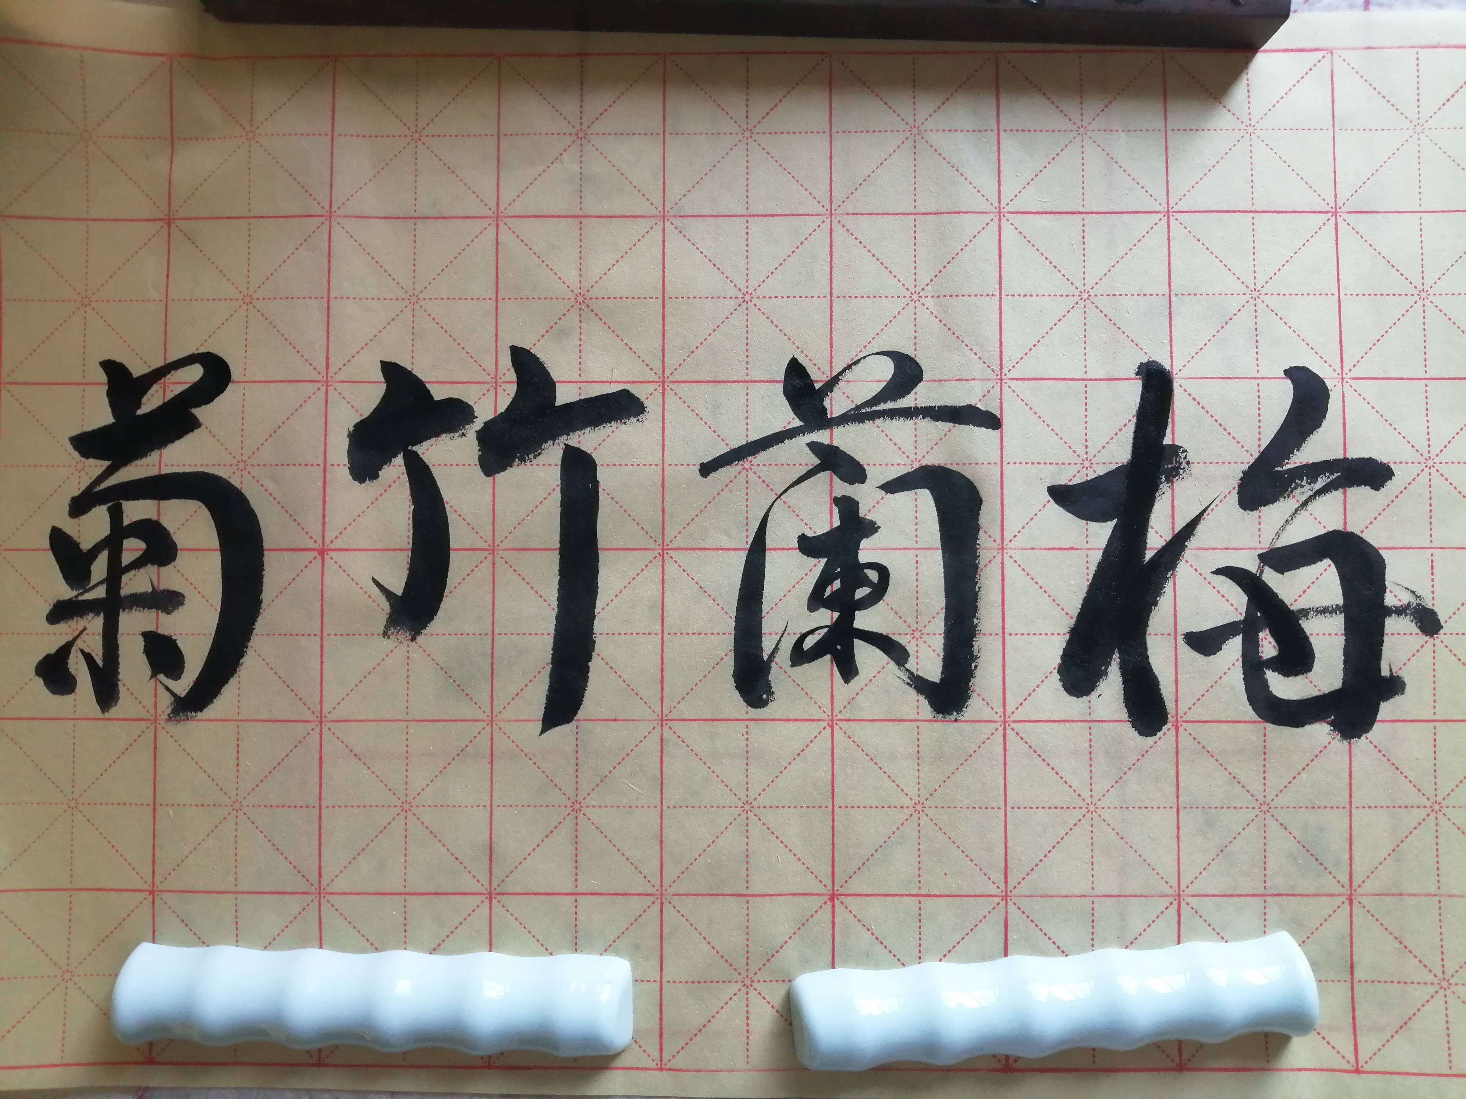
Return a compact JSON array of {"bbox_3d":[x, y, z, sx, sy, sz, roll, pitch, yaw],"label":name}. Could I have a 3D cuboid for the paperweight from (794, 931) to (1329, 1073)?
[{"bbox_3d":[0.102,0.148,0.353,0.164,0.017,0.032,-5,87,0],"label":"paperweight"}]

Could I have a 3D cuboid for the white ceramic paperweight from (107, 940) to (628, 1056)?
[{"bbox_3d":[-0.116,0.148,0.356,0.164,0.017,0.032,1,87,1],"label":"white ceramic paperweight"}]

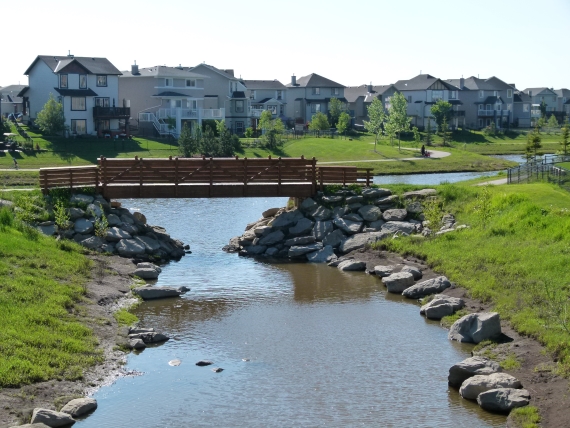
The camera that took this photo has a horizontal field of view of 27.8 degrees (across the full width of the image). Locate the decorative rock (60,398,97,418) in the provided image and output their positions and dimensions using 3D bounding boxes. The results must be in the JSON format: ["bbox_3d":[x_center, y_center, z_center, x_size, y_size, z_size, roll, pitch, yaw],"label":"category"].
[{"bbox_3d":[-4.938,4.651,27.600,0.800,0.380,0.620,1,5,15],"label":"decorative rock"}]

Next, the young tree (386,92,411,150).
[{"bbox_3d":[17.521,-14.279,178.000,3.600,8.900,3.600,0,5,0],"label":"young tree"}]

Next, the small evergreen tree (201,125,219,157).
[{"bbox_3d":[-8.381,-8.126,128.000,2.000,3.600,2.000,0,5,0],"label":"small evergreen tree"}]

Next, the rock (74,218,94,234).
[{"bbox_3d":[-10.380,0.644,59.400,0.920,0.800,0.850,0,5,0],"label":"rock"}]

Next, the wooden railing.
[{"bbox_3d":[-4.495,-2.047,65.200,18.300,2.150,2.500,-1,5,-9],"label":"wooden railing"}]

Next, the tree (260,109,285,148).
[{"bbox_3d":[-1.539,-10.406,142.000,2.900,4.700,2.900,0,5,0],"label":"tree"}]

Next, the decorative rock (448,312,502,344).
[{"bbox_3d":[6.063,3.644,36.700,1.550,0.820,1.200,0,5,0],"label":"decorative rock"}]

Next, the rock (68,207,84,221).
[{"bbox_3d":[-10.903,-0.026,60.300,0.850,0.680,0.800,0,5,0],"label":"rock"}]

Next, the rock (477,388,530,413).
[{"bbox_3d":[5.363,4.577,28.300,1.230,0.500,0.850,0,5,0],"label":"rock"}]

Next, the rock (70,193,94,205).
[{"bbox_3d":[-10.837,-0.804,61.800,1.200,0.520,0.900,0,5,0],"label":"rock"}]

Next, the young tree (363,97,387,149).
[{"bbox_3d":[12.341,-12.300,159.000,3.300,7.200,3.300,0,5,0],"label":"young tree"}]

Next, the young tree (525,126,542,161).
[{"bbox_3d":[28.231,-8.009,131.000,2.100,3.950,2.100,0,5,0],"label":"young tree"}]

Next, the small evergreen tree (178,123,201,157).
[{"bbox_3d":[-10.518,-8.205,127.000,2.400,3.750,2.400,0,5,0],"label":"small evergreen tree"}]

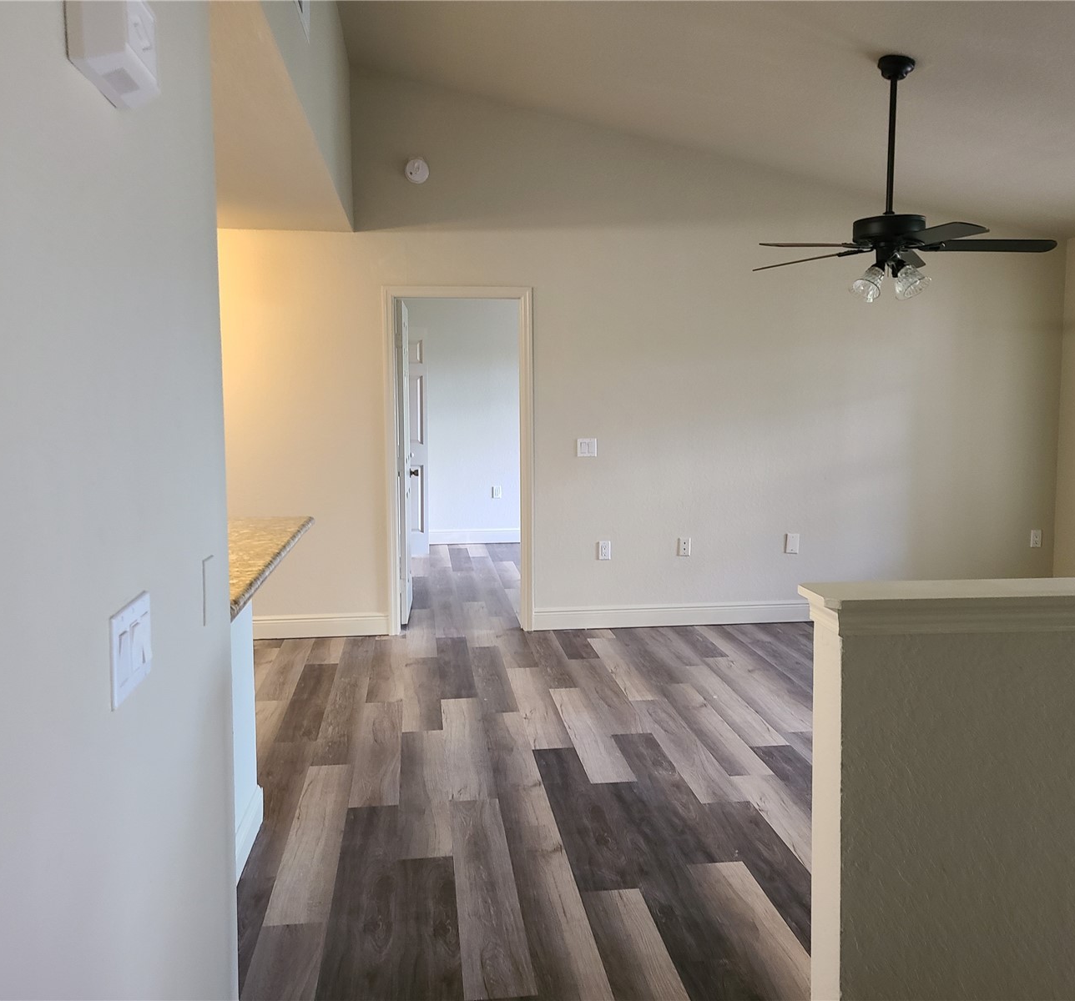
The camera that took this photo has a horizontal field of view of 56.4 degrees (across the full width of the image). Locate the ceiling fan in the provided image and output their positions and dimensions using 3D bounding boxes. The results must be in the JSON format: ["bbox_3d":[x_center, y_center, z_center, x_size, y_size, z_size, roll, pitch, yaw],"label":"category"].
[{"bbox_3d":[1.502,-1.356,4.220,1.280,1.010,1.280,-1,5,-7],"label":"ceiling fan"}]

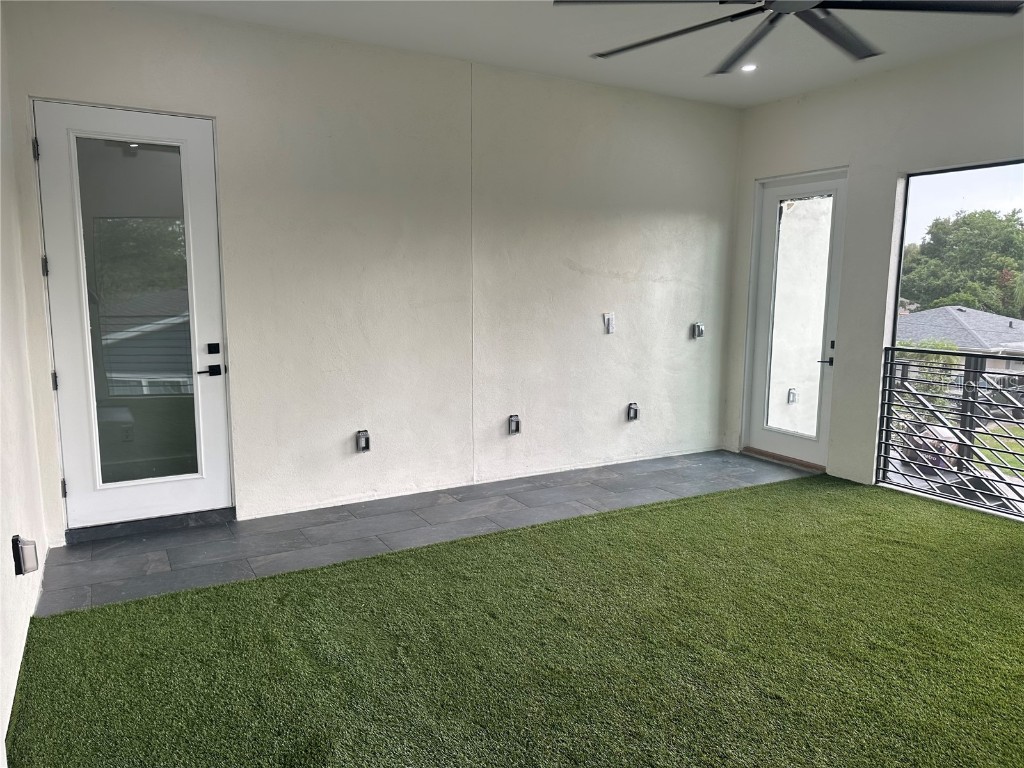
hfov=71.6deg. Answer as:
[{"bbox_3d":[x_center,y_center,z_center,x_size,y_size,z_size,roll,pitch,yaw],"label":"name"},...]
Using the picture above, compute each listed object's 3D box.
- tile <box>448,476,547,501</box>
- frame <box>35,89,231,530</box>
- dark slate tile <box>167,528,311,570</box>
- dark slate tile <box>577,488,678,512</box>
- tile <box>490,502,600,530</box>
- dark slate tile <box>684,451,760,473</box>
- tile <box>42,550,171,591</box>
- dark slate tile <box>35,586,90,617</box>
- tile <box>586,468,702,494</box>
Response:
[{"bbox_3d":[-0.135,0.813,5.439,0.759,0.012,0.354,-4,9,-30],"label":"tile"},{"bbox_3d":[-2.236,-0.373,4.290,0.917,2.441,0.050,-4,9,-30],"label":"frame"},{"bbox_3d":[-1.600,0.972,4.190,0.759,0.012,0.366,-4,9,-30],"label":"dark slate tile"},{"bbox_3d":[0.881,0.854,5.205,0.759,0.012,0.340,-4,9,-30],"label":"dark slate tile"},{"bbox_3d":[0.223,0.900,4.829,0.759,0.012,0.340,-4,9,-30],"label":"tile"},{"bbox_3d":[1.806,0.679,6.549,0.669,0.012,0.328,-4,9,-30],"label":"dark slate tile"},{"bbox_3d":[-2.193,1.013,3.860,0.588,0.012,0.375,-4,9,-30],"label":"tile"},{"bbox_3d":[-2.172,1.065,3.449,0.225,0.013,0.320,-4,9,-30],"label":"dark slate tile"},{"bbox_3d":[1.031,0.783,5.668,0.757,0.013,0.356,-4,9,-30],"label":"tile"}]

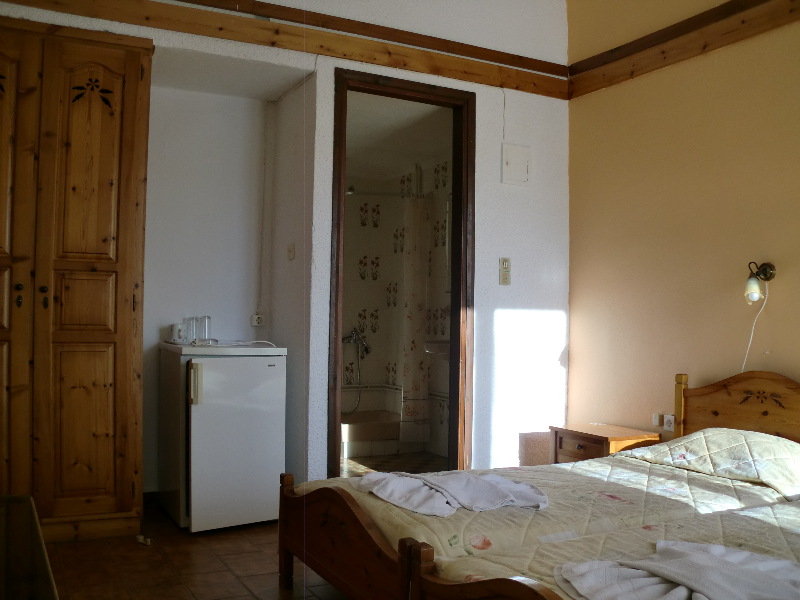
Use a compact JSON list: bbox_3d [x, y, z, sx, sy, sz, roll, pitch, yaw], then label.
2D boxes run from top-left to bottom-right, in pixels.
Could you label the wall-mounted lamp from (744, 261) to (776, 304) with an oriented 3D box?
[{"bbox_3d":[1.574,-0.073,3.559,0.116,0.185,0.091,1,-1,-28],"label":"wall-mounted lamp"}]

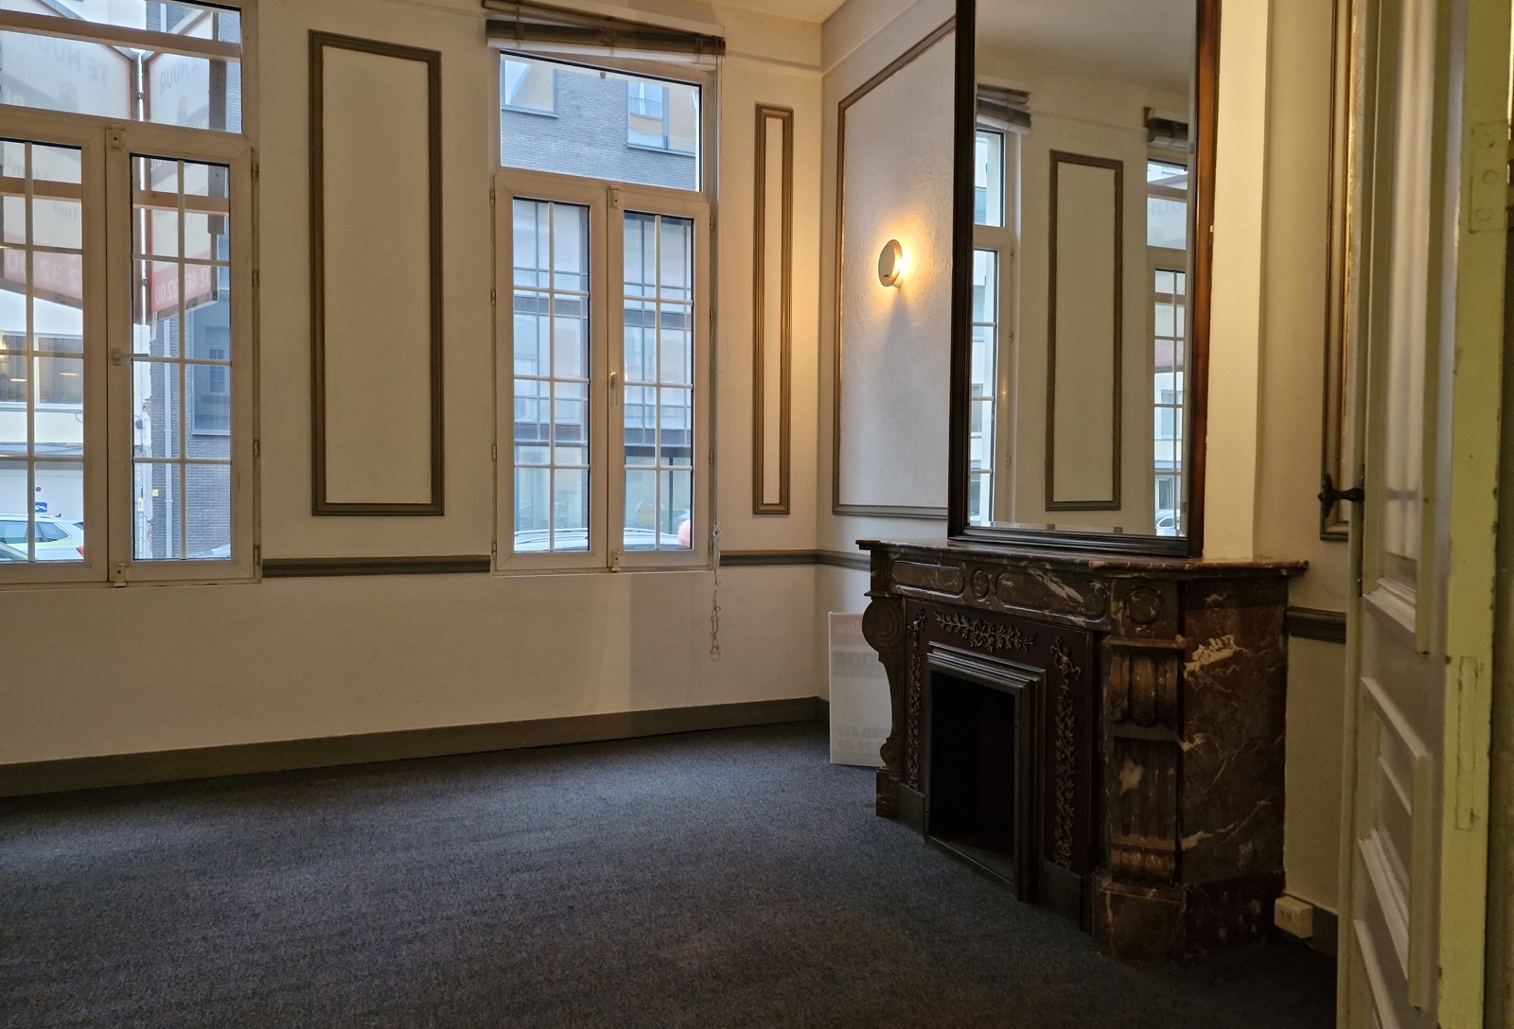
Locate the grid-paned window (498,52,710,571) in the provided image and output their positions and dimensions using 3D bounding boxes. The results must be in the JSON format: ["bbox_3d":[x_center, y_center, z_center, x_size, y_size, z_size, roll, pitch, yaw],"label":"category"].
[{"bbox_3d":[-0.730,-0.968,4.940,1.100,2.487,0.090,0,2,-24],"label":"grid-paned window"}]

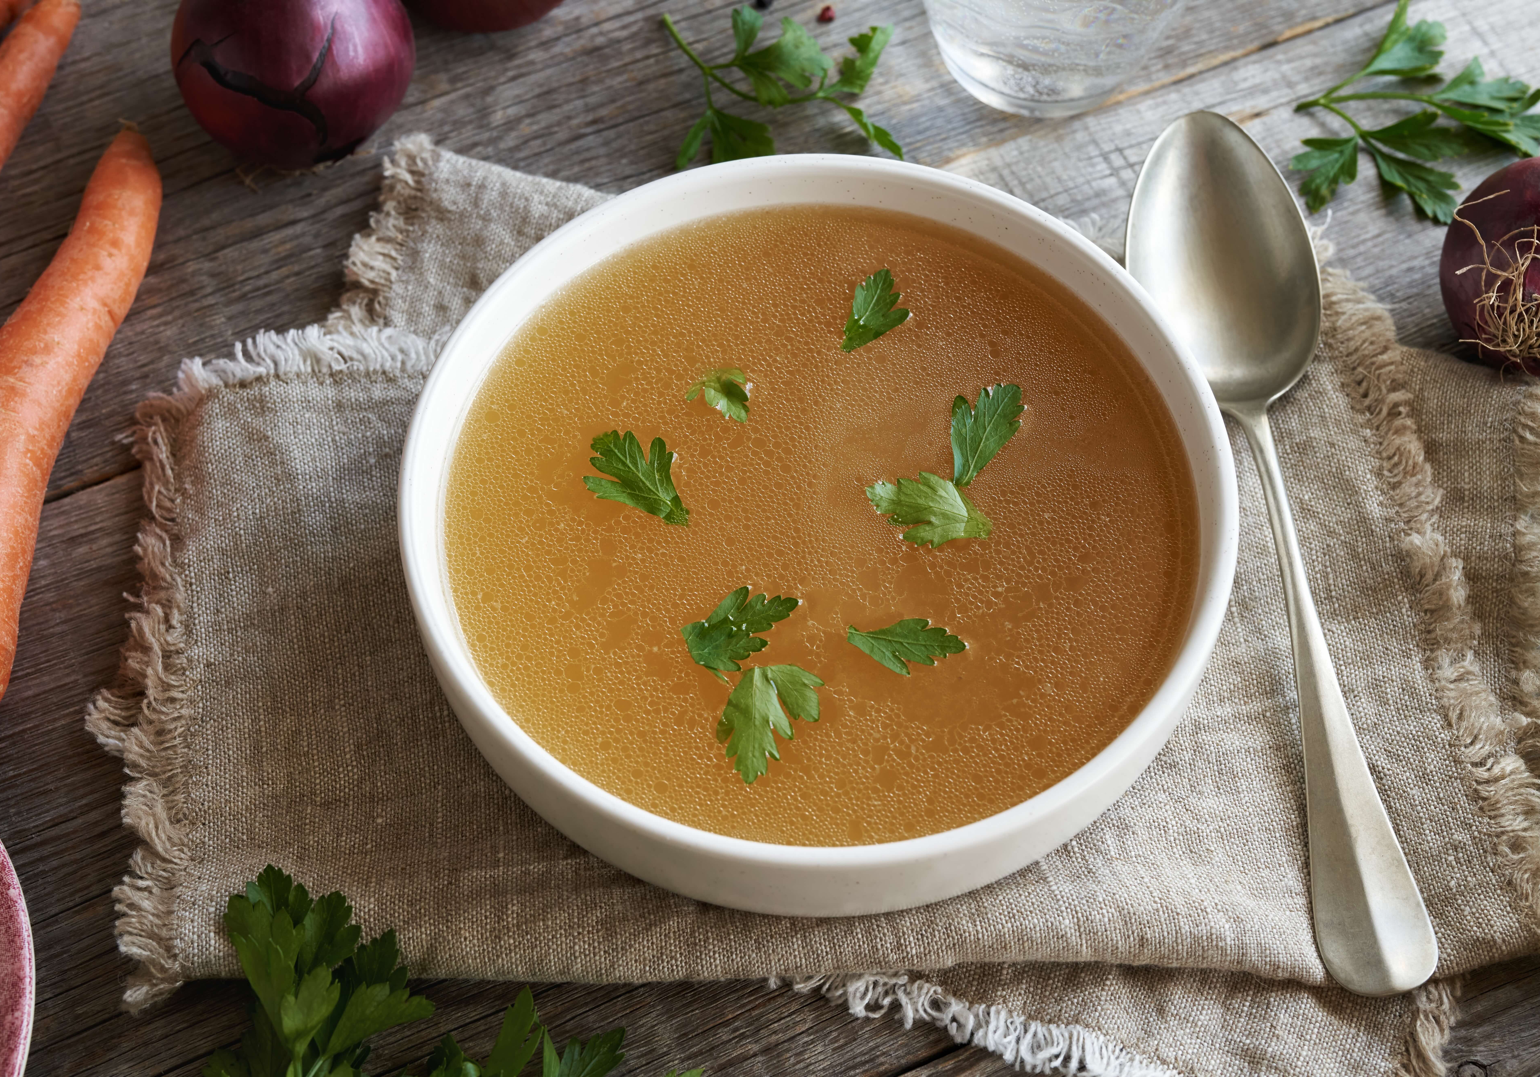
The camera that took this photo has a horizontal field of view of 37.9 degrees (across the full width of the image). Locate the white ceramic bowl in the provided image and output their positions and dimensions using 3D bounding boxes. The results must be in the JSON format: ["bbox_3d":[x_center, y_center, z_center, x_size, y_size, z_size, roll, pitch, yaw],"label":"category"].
[{"bbox_3d":[0.010,-0.003,0.472,0.170,0.037,0.170,0,59,0],"label":"white ceramic bowl"}]

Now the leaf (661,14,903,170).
[{"bbox_3d":[0.004,-0.113,0.555,0.056,0.018,0.052,-4,59,-3],"label":"leaf"}]

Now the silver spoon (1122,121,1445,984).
[{"bbox_3d":[0.108,-0.008,0.484,0.042,0.022,0.217,-3,59,-2],"label":"silver spoon"}]

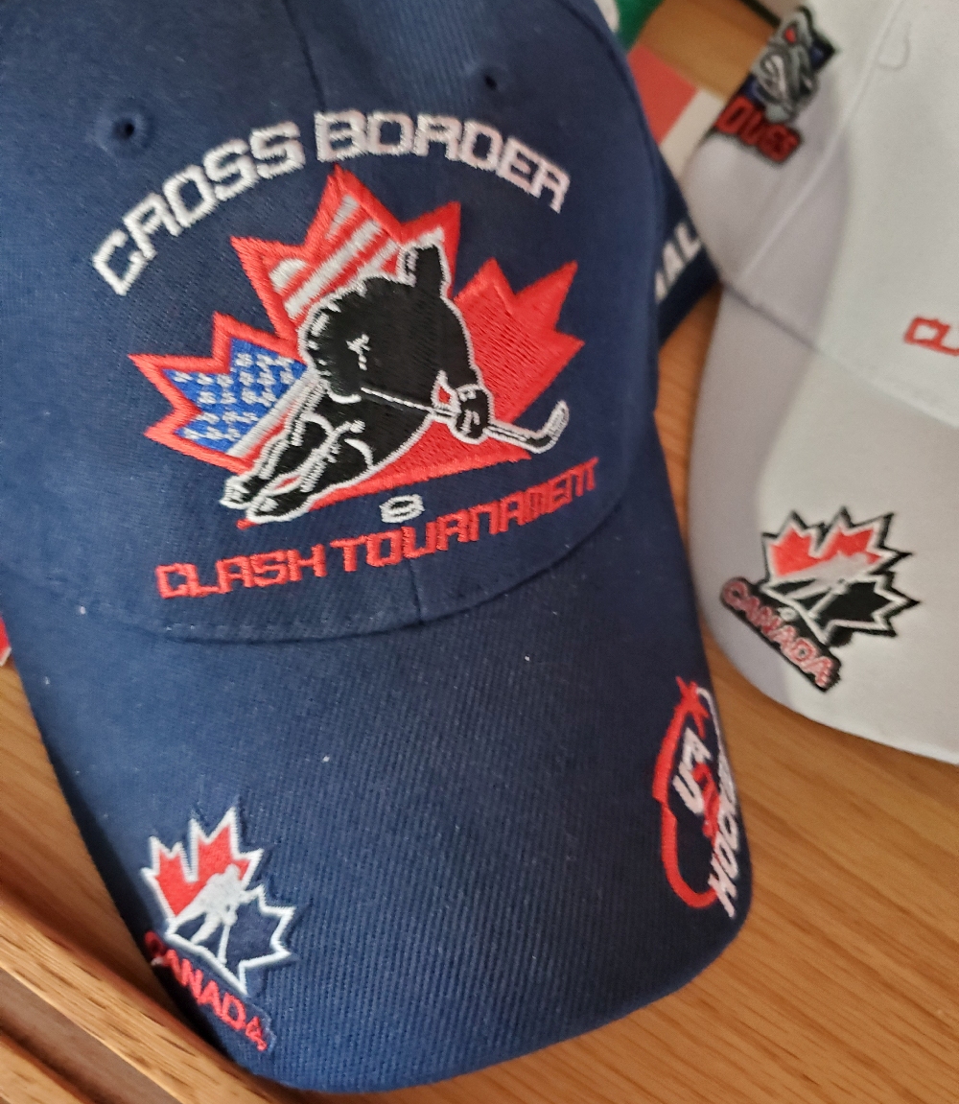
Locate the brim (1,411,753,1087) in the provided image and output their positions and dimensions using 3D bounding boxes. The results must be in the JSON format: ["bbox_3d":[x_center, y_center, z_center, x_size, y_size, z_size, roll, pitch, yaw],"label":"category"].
[{"bbox_3d":[-0.011,0.030,0.197,0.165,0.050,0.126,-13,68,-15],"label":"brim"}]

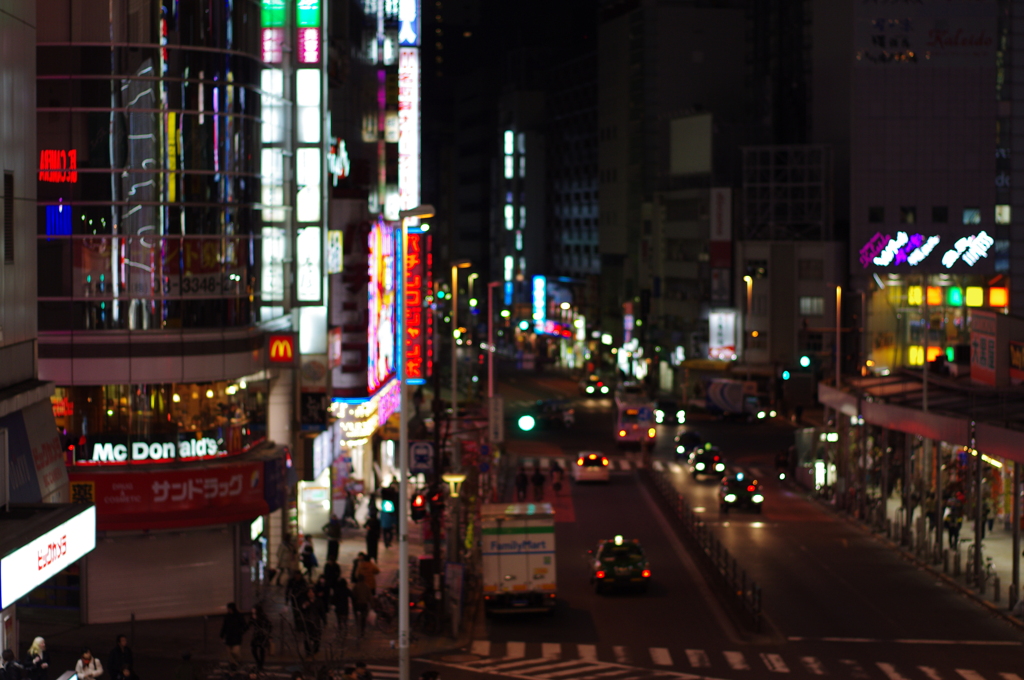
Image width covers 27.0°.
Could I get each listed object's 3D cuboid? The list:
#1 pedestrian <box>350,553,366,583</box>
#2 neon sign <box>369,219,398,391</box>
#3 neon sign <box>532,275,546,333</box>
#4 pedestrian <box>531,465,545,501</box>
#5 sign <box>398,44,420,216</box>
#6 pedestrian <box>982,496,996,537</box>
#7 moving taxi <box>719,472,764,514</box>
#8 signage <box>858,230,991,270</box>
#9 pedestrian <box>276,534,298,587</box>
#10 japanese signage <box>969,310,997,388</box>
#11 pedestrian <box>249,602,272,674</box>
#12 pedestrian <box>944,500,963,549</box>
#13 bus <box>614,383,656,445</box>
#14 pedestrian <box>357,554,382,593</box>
[{"bbox_3d":[-4.727,7.498,66.700,0.520,1.660,0.420,0,2,-18],"label":"pedestrian"},{"bbox_3d":[-6.319,-1.710,105.600,0.500,7.800,15.000,0,3,2],"label":"neon sign"},{"bbox_3d":[2.840,-3.717,220.000,1.450,6.000,0.500,0,2,0],"label":"neon sign"},{"bbox_3d":[1.208,6.691,99.000,0.520,1.660,0.380,0,3,0],"label":"pedestrian"},{"bbox_3d":[-6.110,-12.428,127.000,1.320,10.300,0.450,0,2,0],"label":"sign"},{"bbox_3d":[18.425,6.868,82.300,0.500,1.600,0.380,0,2,0],"label":"pedestrian"},{"bbox_3d":[10.169,6.741,94.000,1.700,1.550,4.600,1,2,0],"label":"moving taxi"},{"bbox_3d":[31.945,-6.931,165.000,10.200,3.100,0.400,0,3,3],"label":"signage"},{"bbox_3d":[-7.481,7.348,71.000,0.620,1.700,0.500,1,2,37],"label":"pedestrian"},{"bbox_3d":[19.474,0.330,88.000,0.250,2.900,5.200,0,2,1],"label":"japanese signage"},{"bbox_3d":[-6.693,7.877,56.700,0.560,1.720,0.450,1,2,27],"label":"pedestrian"},{"bbox_3d":[15.811,6.607,76.300,0.580,1.730,0.400,0,3,0],"label":"pedestrian"},{"bbox_3d":[7.674,4.703,133.057,2.350,3.000,9.200,0,2,2],"label":"bus"},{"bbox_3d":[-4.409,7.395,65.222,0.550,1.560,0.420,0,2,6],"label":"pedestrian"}]

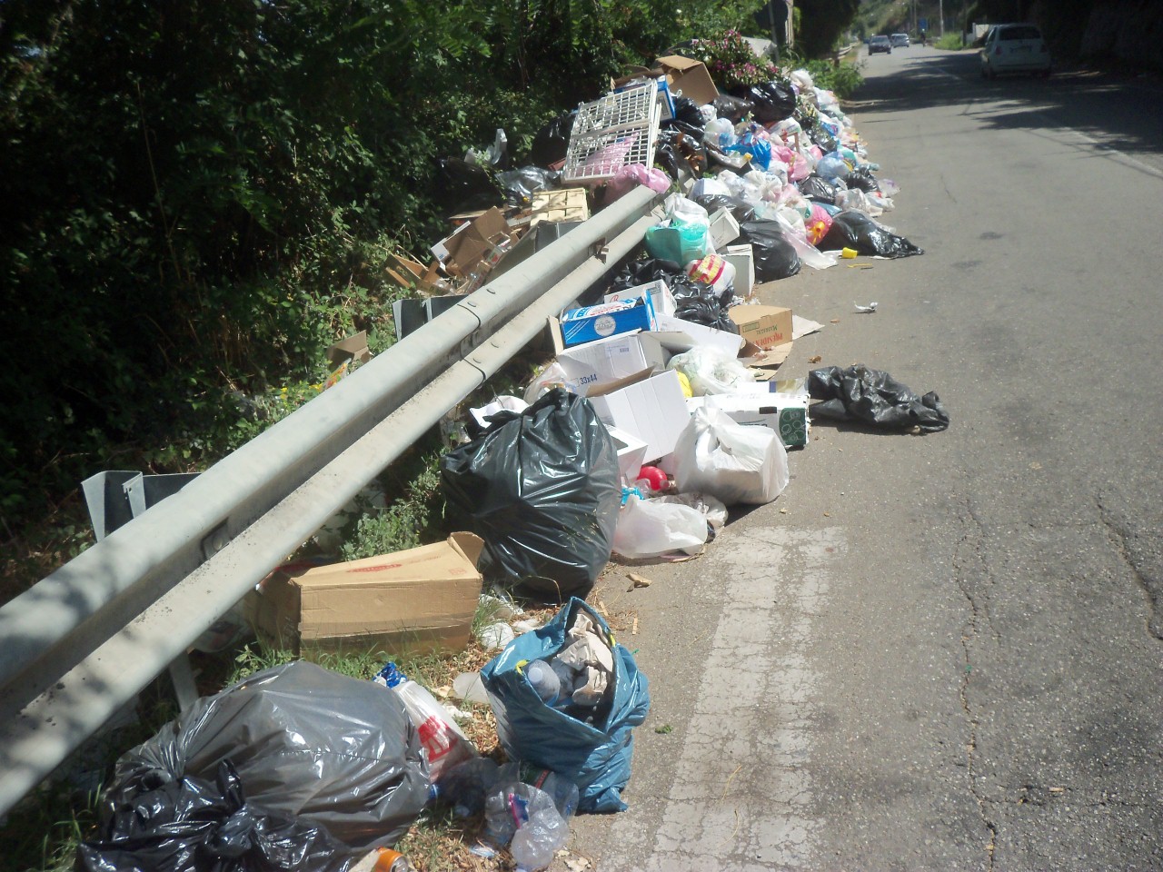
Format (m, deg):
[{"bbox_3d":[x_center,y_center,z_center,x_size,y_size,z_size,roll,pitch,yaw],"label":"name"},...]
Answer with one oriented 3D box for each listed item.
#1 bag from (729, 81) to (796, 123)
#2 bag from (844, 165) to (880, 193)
[{"bbox_3d":[2.013,-3.654,12.500,0.660,0.450,0.500,-5,18,2],"label":"bag"},{"bbox_3d":[2.815,-2.578,11.519,0.380,0.280,0.350,-1,19,10],"label":"bag"}]

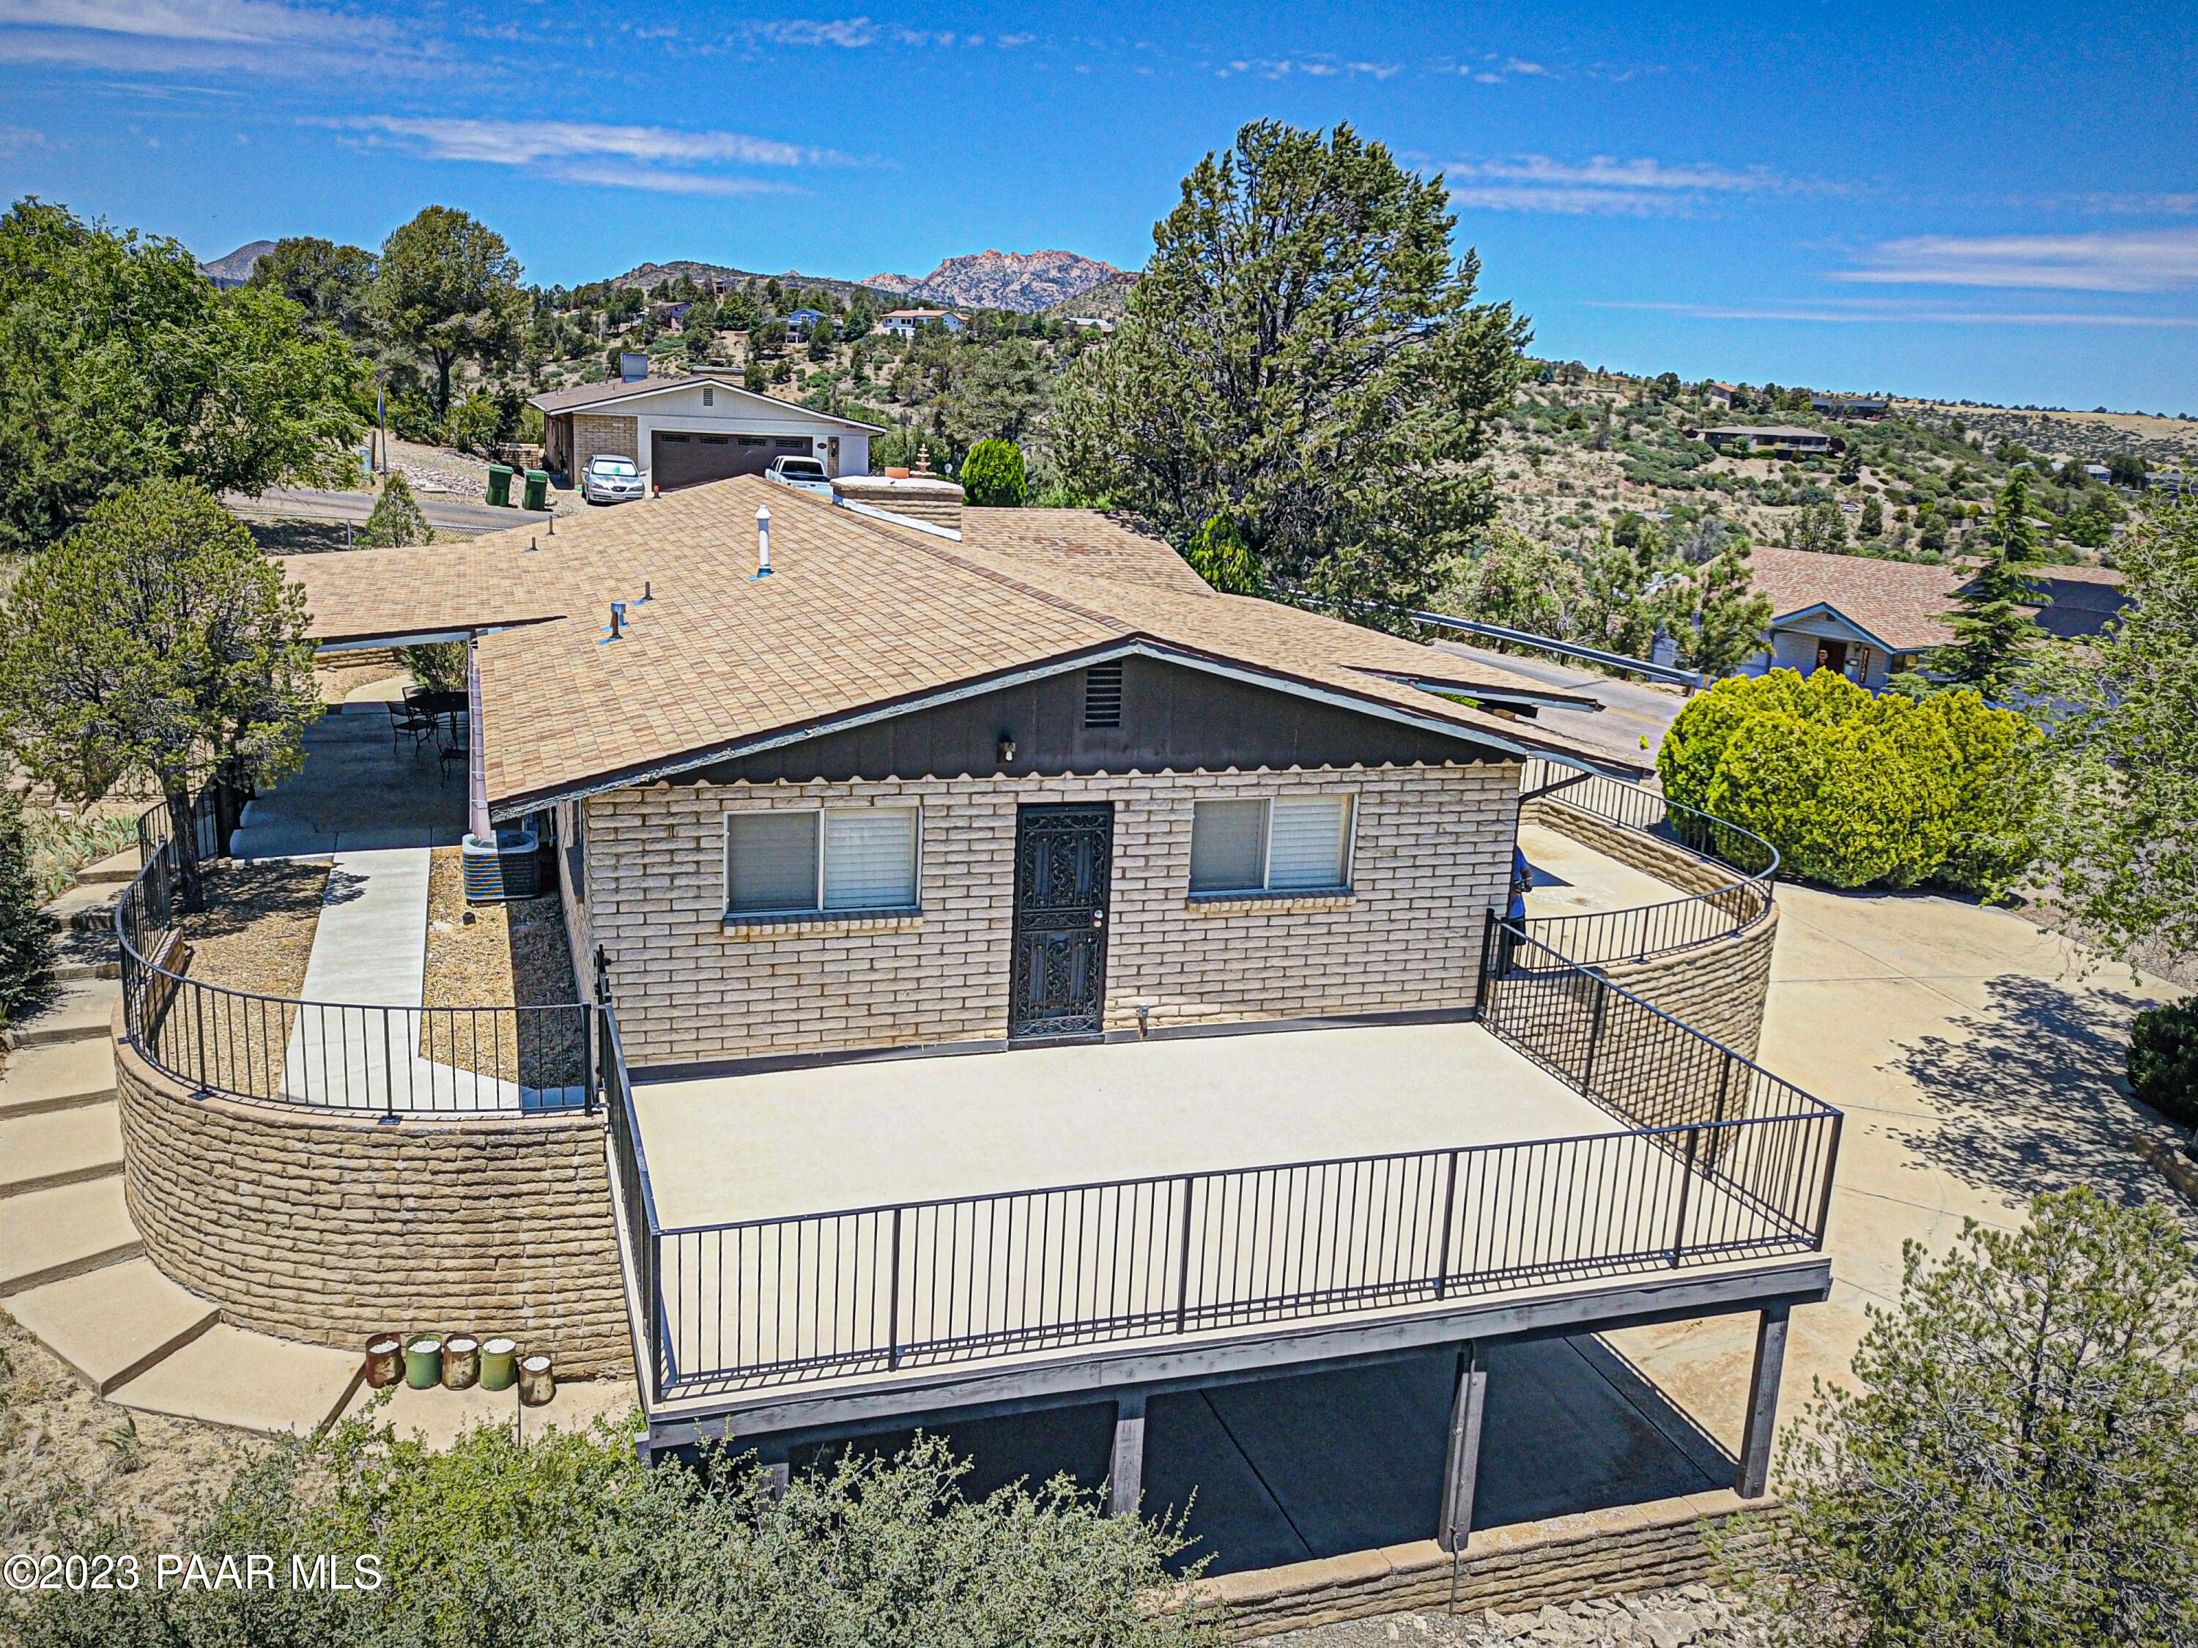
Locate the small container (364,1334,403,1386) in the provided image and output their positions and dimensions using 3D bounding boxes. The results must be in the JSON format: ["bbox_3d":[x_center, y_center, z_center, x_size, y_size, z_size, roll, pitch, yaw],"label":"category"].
[{"bbox_3d":[-5.221,3.931,12.080,0.241,0.299,0.241,-2,15,-19],"label":"small container"}]

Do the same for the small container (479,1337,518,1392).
[{"bbox_3d":[-4.404,3.963,12.121,0.241,0.300,0.241,-2,15,-19],"label":"small container"}]

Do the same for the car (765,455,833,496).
[{"bbox_3d":[-9.480,-10.566,51.650,1.820,1.700,5.100,-3,15,-20],"label":"car"}]

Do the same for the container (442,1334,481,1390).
[{"bbox_3d":[-4.671,3.947,12.103,0.238,0.313,0.238,-2,15,-19],"label":"container"}]

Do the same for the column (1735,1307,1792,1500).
[{"bbox_3d":[4.870,4.235,12.120,0.185,1.580,0.120,-2,15,-18],"label":"column"}]

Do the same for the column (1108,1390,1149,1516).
[{"bbox_3d":[0.161,4.345,10.570,0.185,1.540,0.120,-2,15,-18],"label":"column"}]

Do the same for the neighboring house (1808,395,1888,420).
[{"bbox_3d":[158.909,-88.173,350.000,16.000,4.800,10.000,6,14,11],"label":"neighboring house"}]

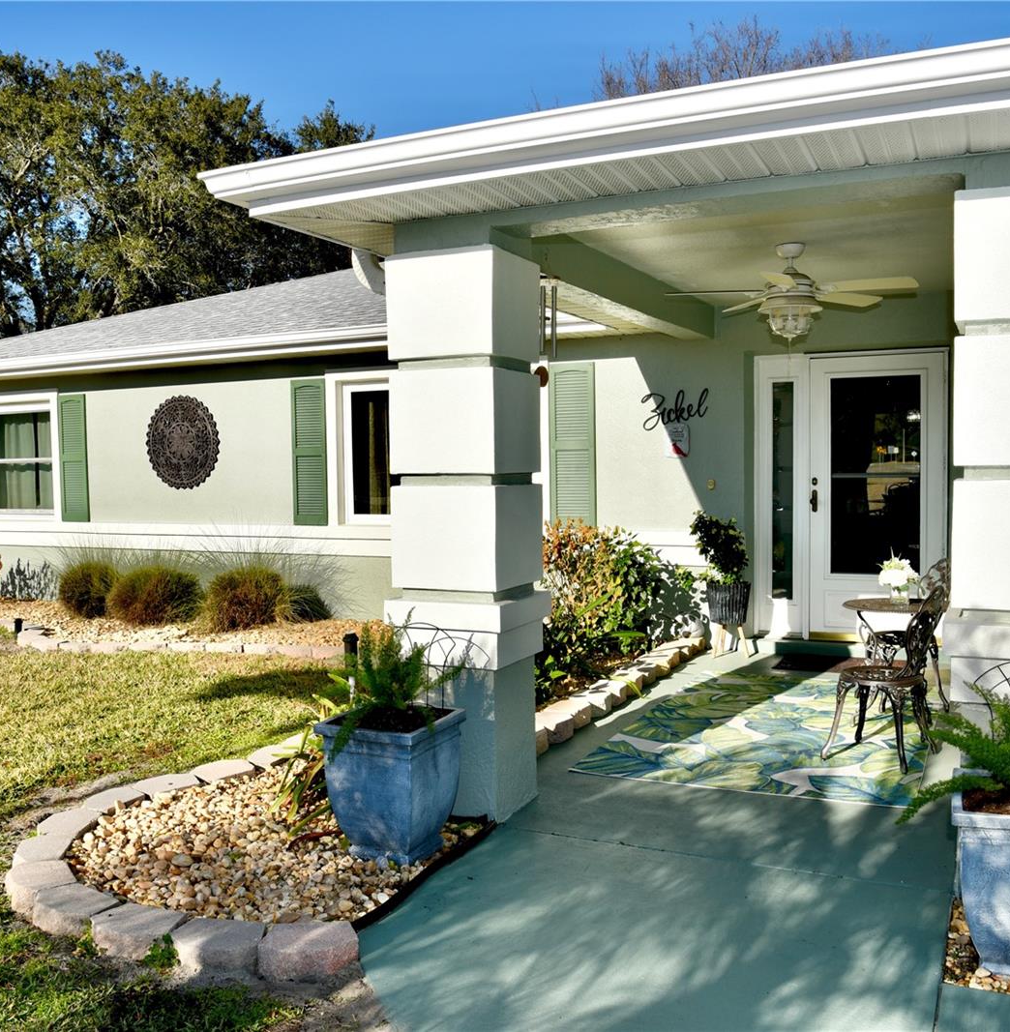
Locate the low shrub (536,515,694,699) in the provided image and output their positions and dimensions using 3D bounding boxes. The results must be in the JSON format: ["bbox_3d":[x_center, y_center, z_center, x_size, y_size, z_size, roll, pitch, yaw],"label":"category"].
[{"bbox_3d":[0.642,0.539,6.891,1.140,0.969,1.425,1,3,25],"label":"low shrub"}]

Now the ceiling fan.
[{"bbox_3d":[1.490,-1.194,5.405,1.300,0.511,1.300,1,3,25],"label":"ceiling fan"}]

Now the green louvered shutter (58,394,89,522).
[{"bbox_3d":[-4.335,-0.574,10.418,0.375,1.282,0.040,1,3,25],"label":"green louvered shutter"}]

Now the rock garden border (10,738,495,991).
[{"bbox_3d":[-0.862,1.217,3.946,1.766,0.140,2.001,1,3,25],"label":"rock garden border"}]

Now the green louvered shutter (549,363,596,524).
[{"bbox_3d":[0.528,-0.568,8.044,0.366,1.270,0.045,1,3,25],"label":"green louvered shutter"}]

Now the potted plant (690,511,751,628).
[{"bbox_3d":[1.586,0.398,7.572,0.440,0.880,0.420,1,3,24],"label":"potted plant"}]

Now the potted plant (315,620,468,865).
[{"bbox_3d":[-0.422,0.815,3.865,0.420,0.870,0.430,1,3,24],"label":"potted plant"}]

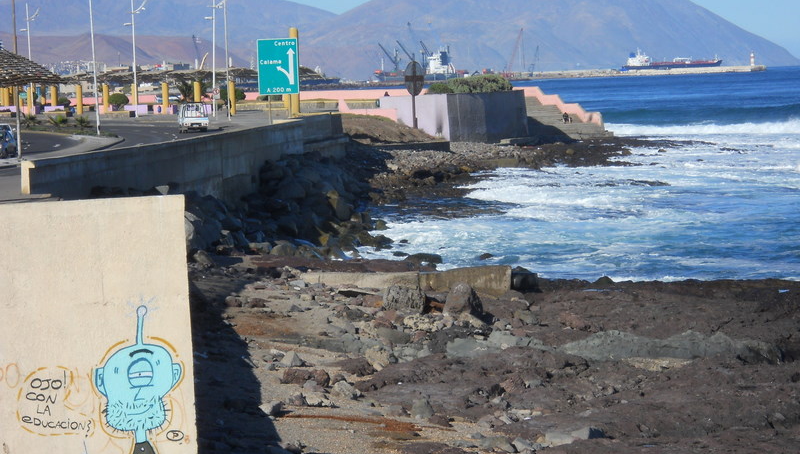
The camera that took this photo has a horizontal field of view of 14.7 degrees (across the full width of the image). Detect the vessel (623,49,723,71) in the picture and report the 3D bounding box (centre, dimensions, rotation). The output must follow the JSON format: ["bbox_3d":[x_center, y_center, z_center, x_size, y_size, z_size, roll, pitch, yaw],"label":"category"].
[{"bbox_3d":[461.181,-284.401,5248.955,174.000,43.000,30.000,-1,3,20],"label":"vessel"}]

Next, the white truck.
[{"bbox_3d":[-14.021,-7.384,209.850,1.700,2.070,4.800,-2,3,-8],"label":"white truck"}]

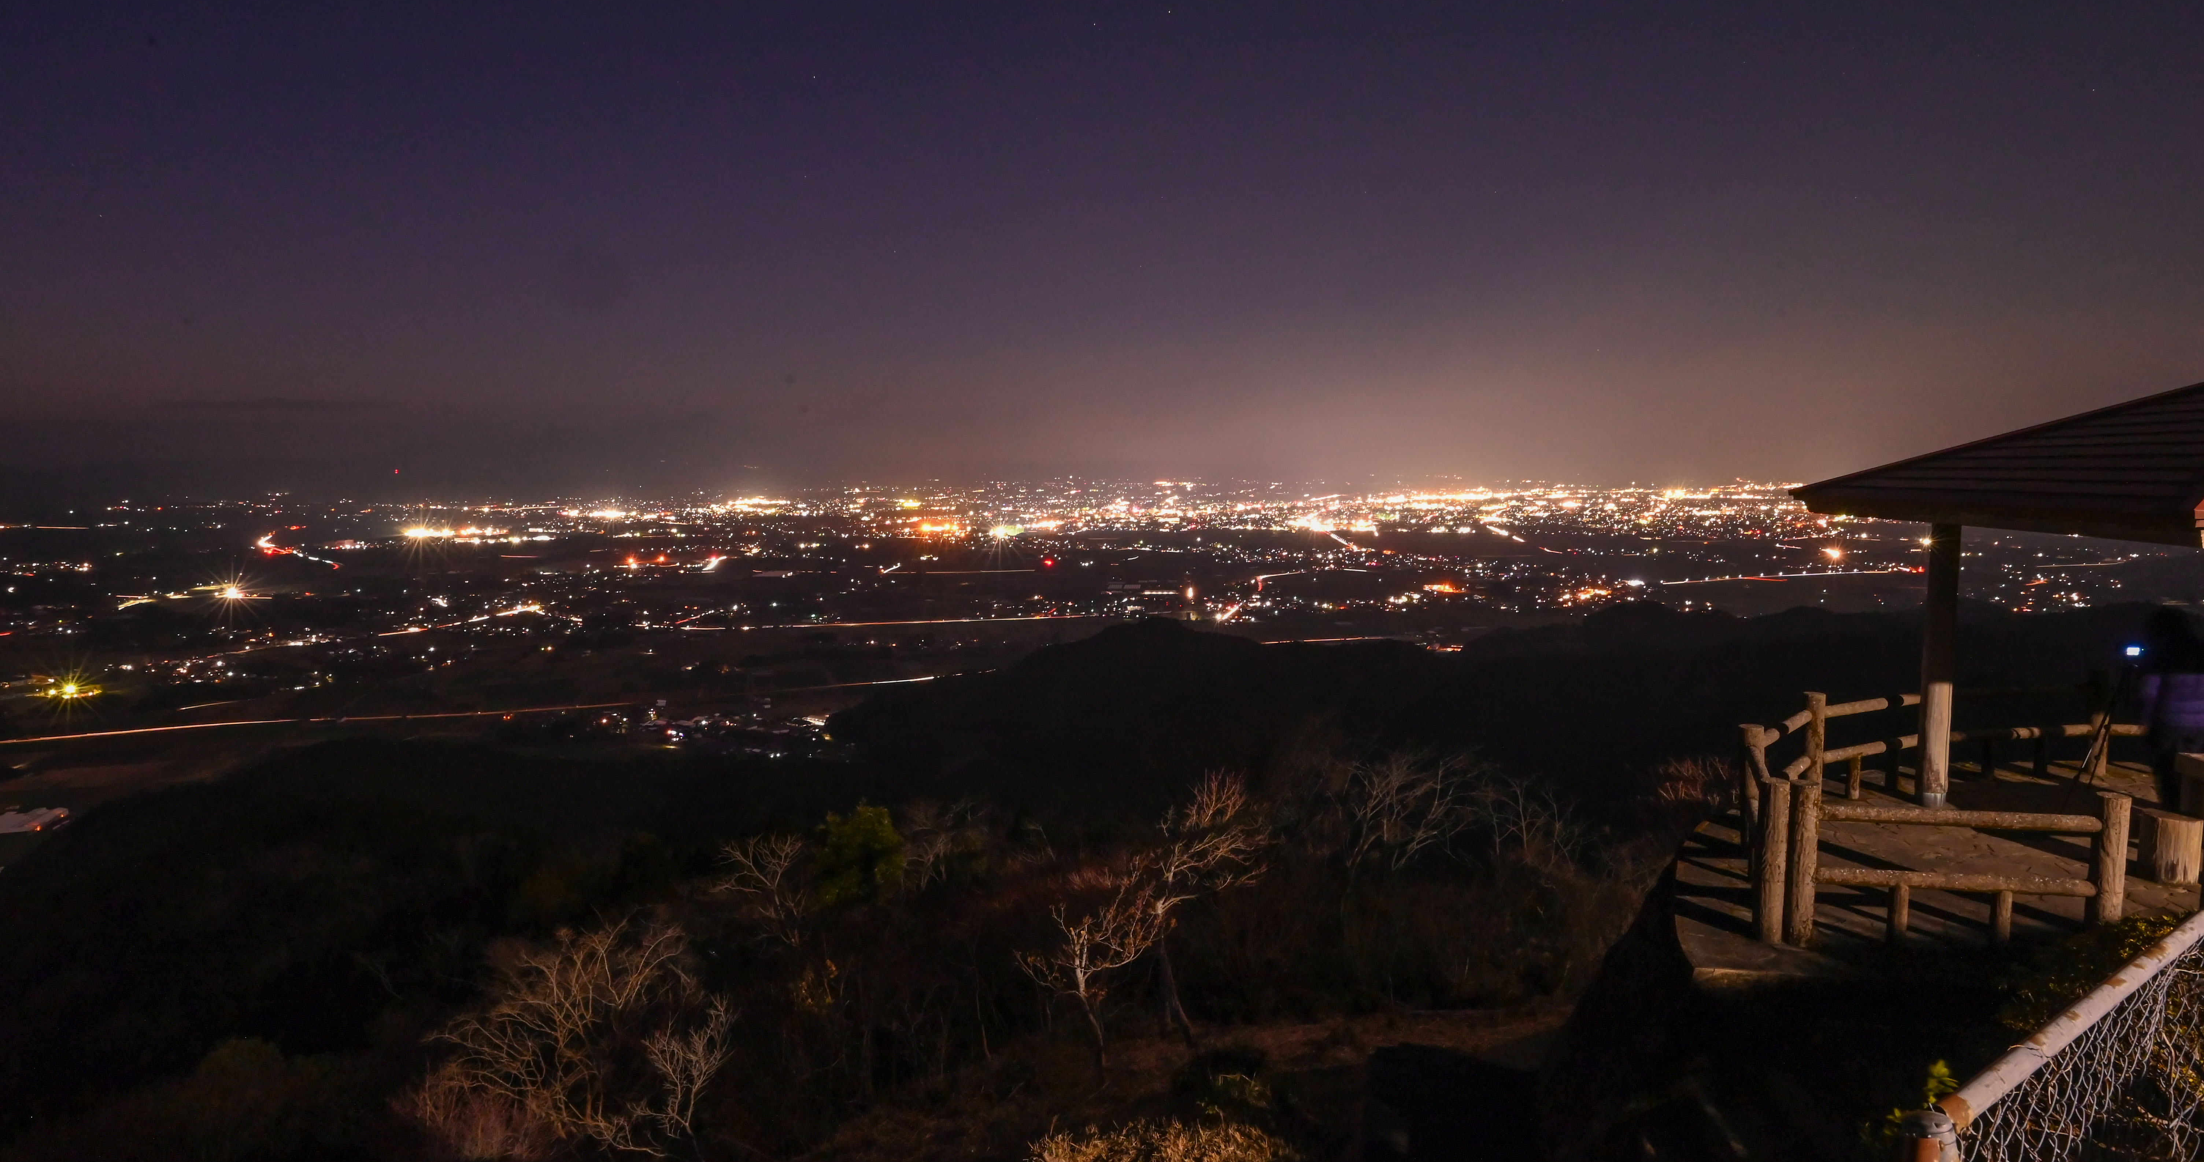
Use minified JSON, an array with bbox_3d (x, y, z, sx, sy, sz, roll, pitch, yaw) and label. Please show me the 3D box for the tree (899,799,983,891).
[{"bbox_3d":[-3.681,6.143,28.000,1.968,2.323,1.800,0,5,0],"label":"tree"}]

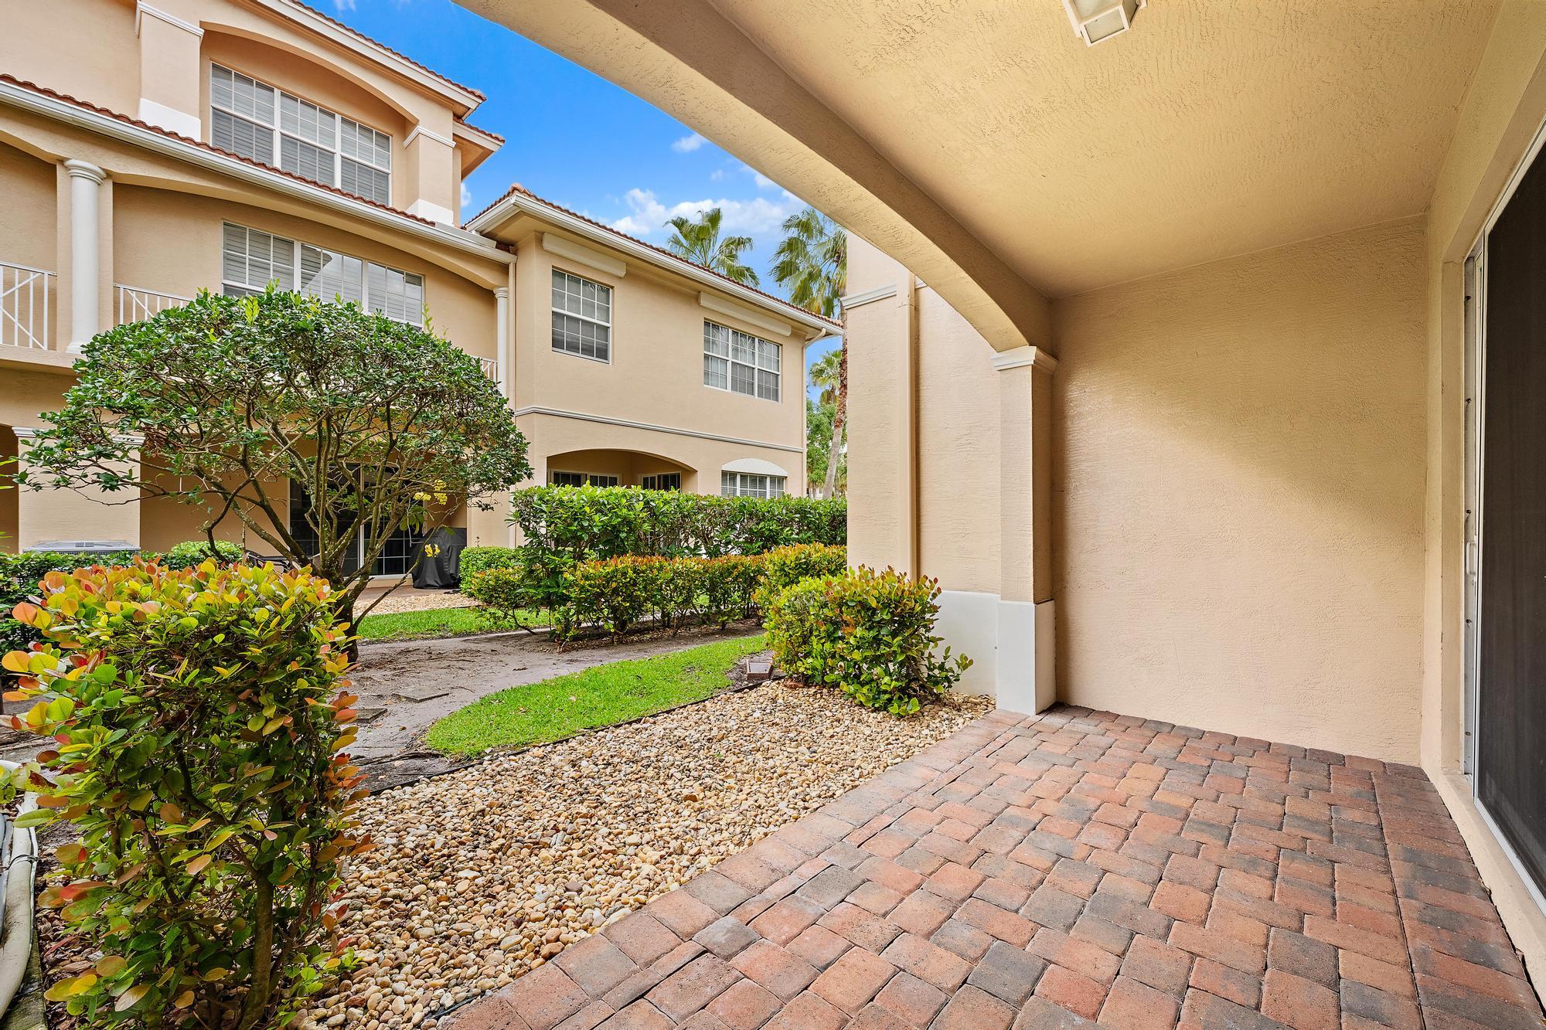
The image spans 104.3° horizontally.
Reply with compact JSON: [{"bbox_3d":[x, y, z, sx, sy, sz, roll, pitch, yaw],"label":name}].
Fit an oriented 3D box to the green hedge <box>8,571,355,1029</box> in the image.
[{"bbox_3d":[-1.823,0.770,1.858,1.300,1.120,0.650,0,0,43],"label":"green hedge"}]

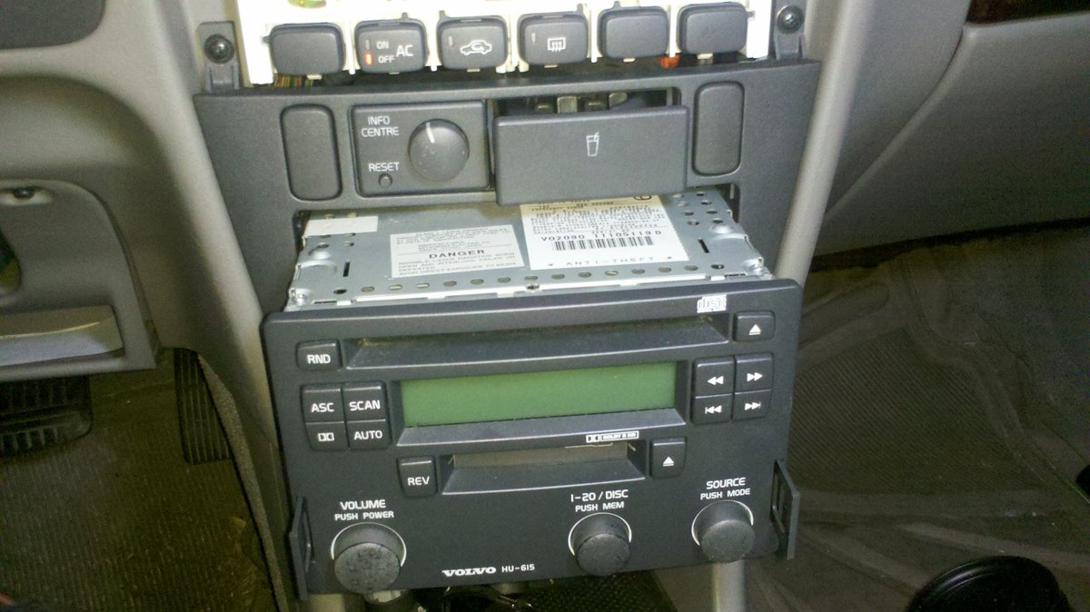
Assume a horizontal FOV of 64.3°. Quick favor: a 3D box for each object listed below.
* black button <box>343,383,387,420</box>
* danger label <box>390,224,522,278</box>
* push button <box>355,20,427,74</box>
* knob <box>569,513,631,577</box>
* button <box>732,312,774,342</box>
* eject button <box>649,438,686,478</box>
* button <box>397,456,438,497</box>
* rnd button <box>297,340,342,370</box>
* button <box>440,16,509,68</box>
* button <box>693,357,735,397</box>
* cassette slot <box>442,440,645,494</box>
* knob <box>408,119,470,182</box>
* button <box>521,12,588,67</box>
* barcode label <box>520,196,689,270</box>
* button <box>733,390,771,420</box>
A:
[{"bbox_3d":[-0.064,0.034,0.311,0.015,0.012,0.004,-4,18,-4],"label":"black button"},{"bbox_3d":[-0.035,-0.022,0.342,0.050,0.001,0.034,-5,34,-8],"label":"danger label"},{"bbox_3d":[-0.063,-0.106,0.355,0.029,0.019,0.009,-2,28,-2],"label":"push button"},{"bbox_3d":[0.022,0.093,0.337,0.022,0.022,0.012,-3,22,-5],"label":"knob"},{"bbox_3d":[0.076,0.007,0.315,0.014,0.010,0.004,-4,18,-4],"label":"button"},{"bbox_3d":[0.047,0.058,0.328,0.013,0.015,0.004,-4,18,-4],"label":"eject button"},{"bbox_3d":[-0.047,0.063,0.322,0.014,0.014,0.004,-4,18,-4],"label":"button"},{"bbox_3d":[-0.079,0.017,0.304,0.014,0.009,0.004,-4,18,-4],"label":"rnd button"},{"bbox_3d":[-0.030,-0.108,0.357,0.028,0.019,0.009,-3,28,-4],"label":"button"},{"bbox_3d":[0.062,0.026,0.321,0.014,0.013,0.004,-5,22,-8],"label":"button"},{"bbox_3d":[-0.001,0.059,0.332,0.077,0.015,0.012,-4,18,-4],"label":"cassette slot"},{"bbox_3d":[-0.042,-0.060,0.340,0.024,0.024,0.013,-4,22,-4],"label":"knob"},{"bbox_3d":[0.004,-0.104,0.340,0.027,0.019,0.009,-4,26,-4],"label":"button"},{"bbox_3d":[0.022,-0.033,0.357,0.061,0.001,0.061,-4,34,-6],"label":"barcode label"},{"bbox_3d":[0.078,0.037,0.328,0.015,0.011,0.004,-5,22,-9],"label":"button"}]

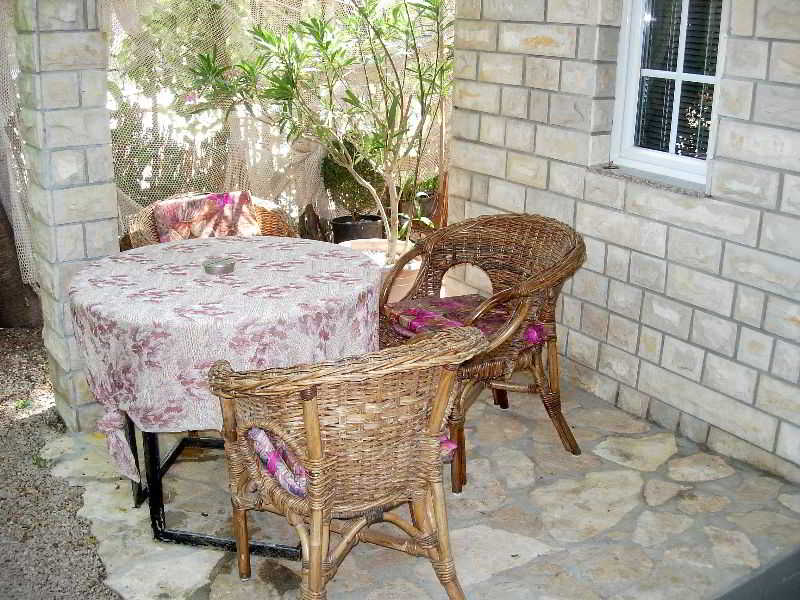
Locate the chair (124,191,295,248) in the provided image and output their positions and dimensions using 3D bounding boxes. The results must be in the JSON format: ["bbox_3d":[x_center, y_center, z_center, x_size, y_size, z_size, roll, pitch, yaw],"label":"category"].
[{"bbox_3d":[-0.698,0.054,3.371,0.640,0.820,0.610,-3,19,-10],"label":"chair"}]

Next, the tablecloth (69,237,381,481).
[{"bbox_3d":[-0.554,0.178,2.851,0.970,0.575,0.970,4,19,10],"label":"tablecloth"}]

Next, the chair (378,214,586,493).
[{"bbox_3d":[0.318,0.151,3.125,0.610,0.820,0.640,-10,21,-30],"label":"chair"}]

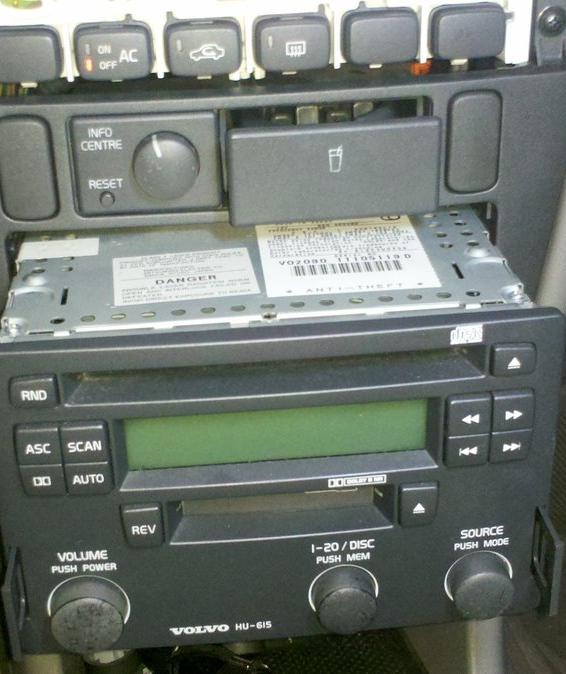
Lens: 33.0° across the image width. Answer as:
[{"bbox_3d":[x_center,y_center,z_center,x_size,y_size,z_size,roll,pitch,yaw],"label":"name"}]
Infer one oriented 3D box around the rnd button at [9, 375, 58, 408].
[{"bbox_3d":[-0.079,0.017,0.304,0.014,0.009,0.004,-4,18,-4],"label":"rnd button"}]

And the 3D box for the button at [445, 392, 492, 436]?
[{"bbox_3d":[0.062,0.026,0.321,0.014,0.013,0.004,-5,22,-8],"label":"button"}]

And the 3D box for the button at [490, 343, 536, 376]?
[{"bbox_3d":[0.076,0.007,0.315,0.014,0.010,0.004,-4,18,-4],"label":"button"}]

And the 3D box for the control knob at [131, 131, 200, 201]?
[{"bbox_3d":[-0.042,-0.060,0.340,0.024,0.024,0.013,-4,22,-4],"label":"control knob"}]

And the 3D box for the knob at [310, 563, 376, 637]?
[{"bbox_3d":[0.022,0.093,0.337,0.022,0.022,0.012,-3,22,-5],"label":"knob"}]

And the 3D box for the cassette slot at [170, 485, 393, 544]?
[{"bbox_3d":[-0.001,0.059,0.332,0.077,0.015,0.012,-4,18,-4],"label":"cassette slot"}]

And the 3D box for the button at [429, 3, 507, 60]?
[{"bbox_3d":[0.071,-0.118,0.368,0.028,0.019,0.009,-6,29,-10],"label":"button"}]

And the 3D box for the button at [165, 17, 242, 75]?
[{"bbox_3d":[-0.030,-0.108,0.357,0.028,0.019,0.009,-3,28,-4],"label":"button"}]

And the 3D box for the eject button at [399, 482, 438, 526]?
[{"bbox_3d":[0.047,0.058,0.328,0.013,0.015,0.004,-4,18,-4],"label":"eject button"}]

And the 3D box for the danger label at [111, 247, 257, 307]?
[{"bbox_3d":[-0.035,-0.022,0.342,0.050,0.001,0.034,-5,34,-8],"label":"danger label"}]

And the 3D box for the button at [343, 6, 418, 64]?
[{"bbox_3d":[0.035,-0.107,0.341,0.028,0.020,0.009,-4,26,-4],"label":"button"}]

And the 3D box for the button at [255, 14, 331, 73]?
[{"bbox_3d":[0.004,-0.104,0.340,0.027,0.019,0.009,-4,26,-4],"label":"button"}]

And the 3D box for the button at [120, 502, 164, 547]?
[{"bbox_3d":[-0.047,0.063,0.322,0.014,0.014,0.004,-4,18,-4],"label":"button"}]

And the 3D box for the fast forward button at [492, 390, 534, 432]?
[{"bbox_3d":[0.077,0.025,0.324,0.014,0.013,0.004,-5,22,-9],"label":"fast forward button"}]

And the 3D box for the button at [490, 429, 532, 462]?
[{"bbox_3d":[0.078,0.037,0.328,0.015,0.011,0.004,-5,22,-9],"label":"button"}]

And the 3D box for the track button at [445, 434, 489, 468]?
[{"bbox_3d":[0.062,0.038,0.326,0.015,0.011,0.004,-5,22,-8],"label":"track button"}]

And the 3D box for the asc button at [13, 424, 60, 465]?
[{"bbox_3d":[-0.079,0.035,0.311,0.013,0.013,0.004,-2,22,-1],"label":"asc button"}]

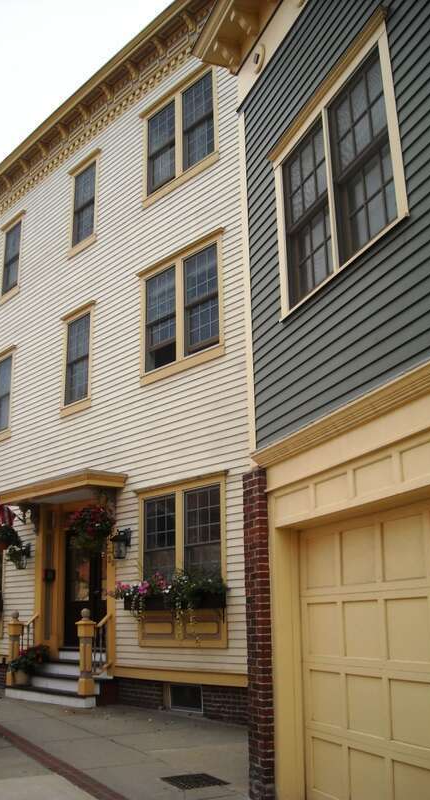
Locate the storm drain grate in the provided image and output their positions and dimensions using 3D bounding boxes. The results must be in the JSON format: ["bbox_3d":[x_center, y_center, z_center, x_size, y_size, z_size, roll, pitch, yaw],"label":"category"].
[{"bbox_3d":[-0.184,3.554,7.507,0.458,0.040,0.575,5,-15,-24],"label":"storm drain grate"}]

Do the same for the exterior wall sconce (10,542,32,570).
[{"bbox_3d":[-3.794,3.064,15.868,0.290,0.500,0.230,10,-18,-38],"label":"exterior wall sconce"}]

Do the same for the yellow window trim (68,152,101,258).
[{"bbox_3d":[-2.739,-4.098,16.832,0.130,2.000,1.170,13,-21,-39],"label":"yellow window trim"}]

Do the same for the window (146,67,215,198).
[{"bbox_3d":[-0.633,-4.703,14.309,0.100,1.709,1.971,12,-20,-38],"label":"window"}]

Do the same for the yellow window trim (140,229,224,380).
[{"bbox_3d":[-0.609,-1.490,13.523,0.130,2.080,2.270,13,-21,-39],"label":"yellow window trim"}]

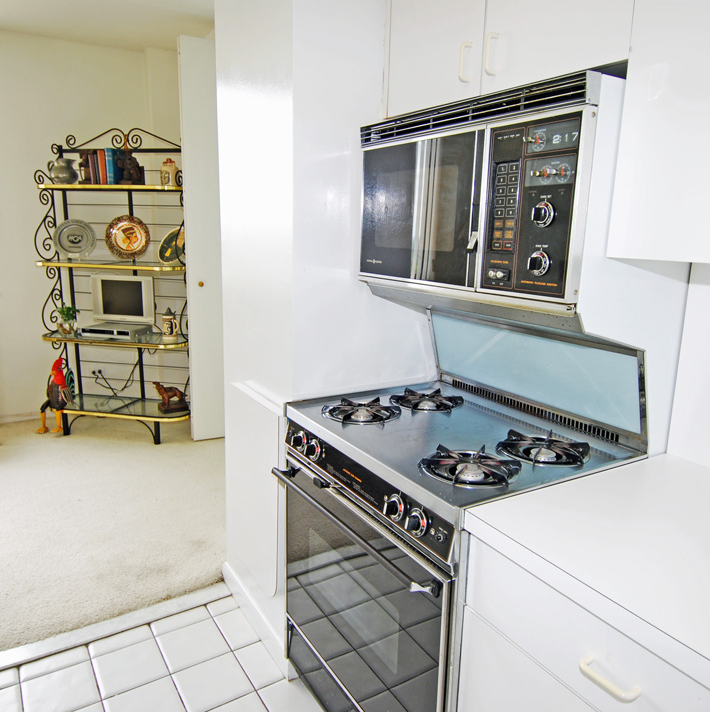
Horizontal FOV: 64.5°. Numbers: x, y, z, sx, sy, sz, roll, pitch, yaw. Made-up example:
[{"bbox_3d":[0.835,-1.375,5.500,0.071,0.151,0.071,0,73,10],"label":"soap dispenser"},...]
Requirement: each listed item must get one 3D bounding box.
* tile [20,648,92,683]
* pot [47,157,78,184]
[{"bbox_3d":[-0.990,1.019,1.866,0.203,0.010,0.078,-6,14,-32],"label":"tile"},{"bbox_3d":[-2.114,-1.339,4.070,0.205,0.192,0.175,4,12,9],"label":"pot"}]

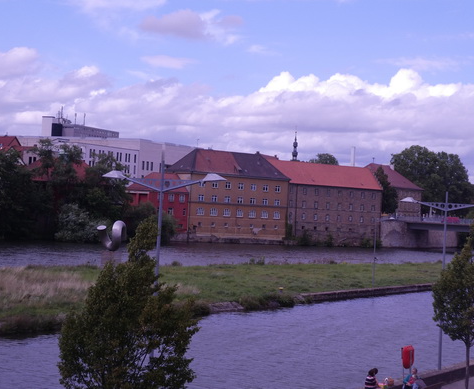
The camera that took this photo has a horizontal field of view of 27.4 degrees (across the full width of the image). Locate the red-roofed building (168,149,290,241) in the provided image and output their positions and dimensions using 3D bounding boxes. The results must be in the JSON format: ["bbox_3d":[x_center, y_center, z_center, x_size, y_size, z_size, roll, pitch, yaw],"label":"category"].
[{"bbox_3d":[-2.100,0.220,241.520,30.390,21.700,12.100,4,-1,-36],"label":"red-roofed building"}]

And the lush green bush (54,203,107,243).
[{"bbox_3d":[-31.510,5.640,195.900,10.470,8.060,9.000,3,-1,0],"label":"lush green bush"}]

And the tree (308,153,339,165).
[{"bbox_3d":[27.590,-3.210,312.150,11.860,20.520,12.000,3,-1,0],"label":"tree"}]

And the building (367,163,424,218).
[{"bbox_3d":[44.390,-1.120,301.680,15.000,16.200,26.140,2,-2,43],"label":"building"}]

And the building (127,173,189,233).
[{"bbox_3d":[-18.470,1.800,228.380,11.110,13.490,10.200,4,-1,-36],"label":"building"}]

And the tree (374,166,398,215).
[{"bbox_3d":[43.200,-0.730,283.110,7.560,14.830,8.000,3,-1,0],"label":"tree"}]

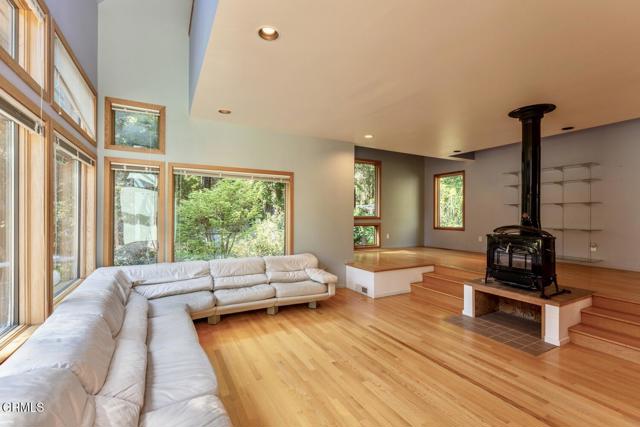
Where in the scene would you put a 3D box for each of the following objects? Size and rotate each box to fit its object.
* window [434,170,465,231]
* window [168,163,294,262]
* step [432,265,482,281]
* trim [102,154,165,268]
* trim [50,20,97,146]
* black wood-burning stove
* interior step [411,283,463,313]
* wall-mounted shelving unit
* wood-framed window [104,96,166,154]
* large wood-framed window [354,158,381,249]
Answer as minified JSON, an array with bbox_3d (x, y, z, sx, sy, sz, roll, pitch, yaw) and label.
[{"bbox_3d":[3.649,-0.339,7.998,0.100,1.634,0.963,0,0,-29],"label":"window"},{"bbox_3d":[-1.285,0.007,4.436,1.899,1.429,0.100,0,0,-29],"label":"window"},{"bbox_3d":[2.529,1.054,4.903,0.284,0.149,1.150,0,0,-29],"label":"step"},{"bbox_3d":[-2.456,0.001,3.796,0.679,1.433,0.100,0,0,-29],"label":"trim"},{"bbox_3d":[-2.408,-1.132,2.804,0.100,0.642,1.609,0,0,-29],"label":"trim"},{"bbox_3d":[2.653,-0.160,3.674,0.511,2.279,0.809,0,0,-29],"label":"black wood-burning stove"},{"bbox_3d":[2.048,1.351,4.656,0.312,0.149,1.179,0,0,-29],"label":"interior step"},{"bbox_3d":[4.643,-0.009,5.748,0.355,1.775,1.491,0,0,-29],"label":"wall-mounted shelving unit"},{"bbox_3d":[-2.448,-1.150,3.799,0.679,0.666,0.100,0,0,-29],"label":"wood-framed window"},{"bbox_3d":[1.235,-0.217,7.536,0.973,2.371,0.100,0,0,-29],"label":"large wood-framed window"}]

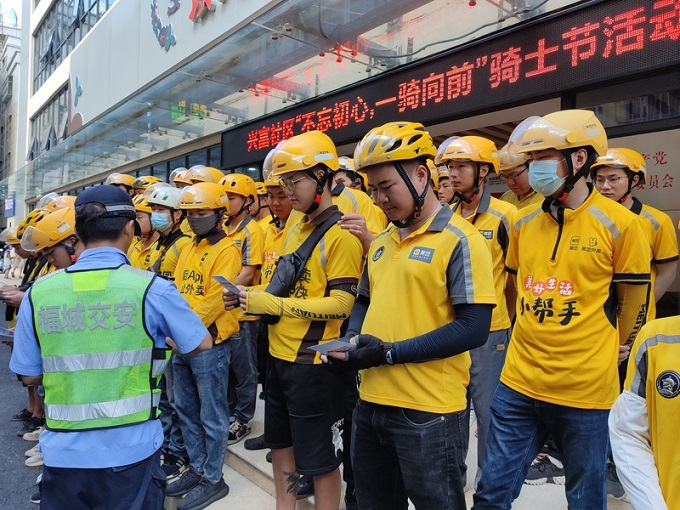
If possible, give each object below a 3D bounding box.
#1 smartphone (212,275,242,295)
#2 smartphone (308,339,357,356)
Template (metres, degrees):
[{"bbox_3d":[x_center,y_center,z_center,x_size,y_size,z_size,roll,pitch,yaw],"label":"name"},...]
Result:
[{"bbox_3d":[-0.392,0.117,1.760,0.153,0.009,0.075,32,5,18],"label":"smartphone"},{"bbox_3d":[-0.023,0.276,1.460,0.076,0.009,0.155,7,3,32],"label":"smartphone"}]

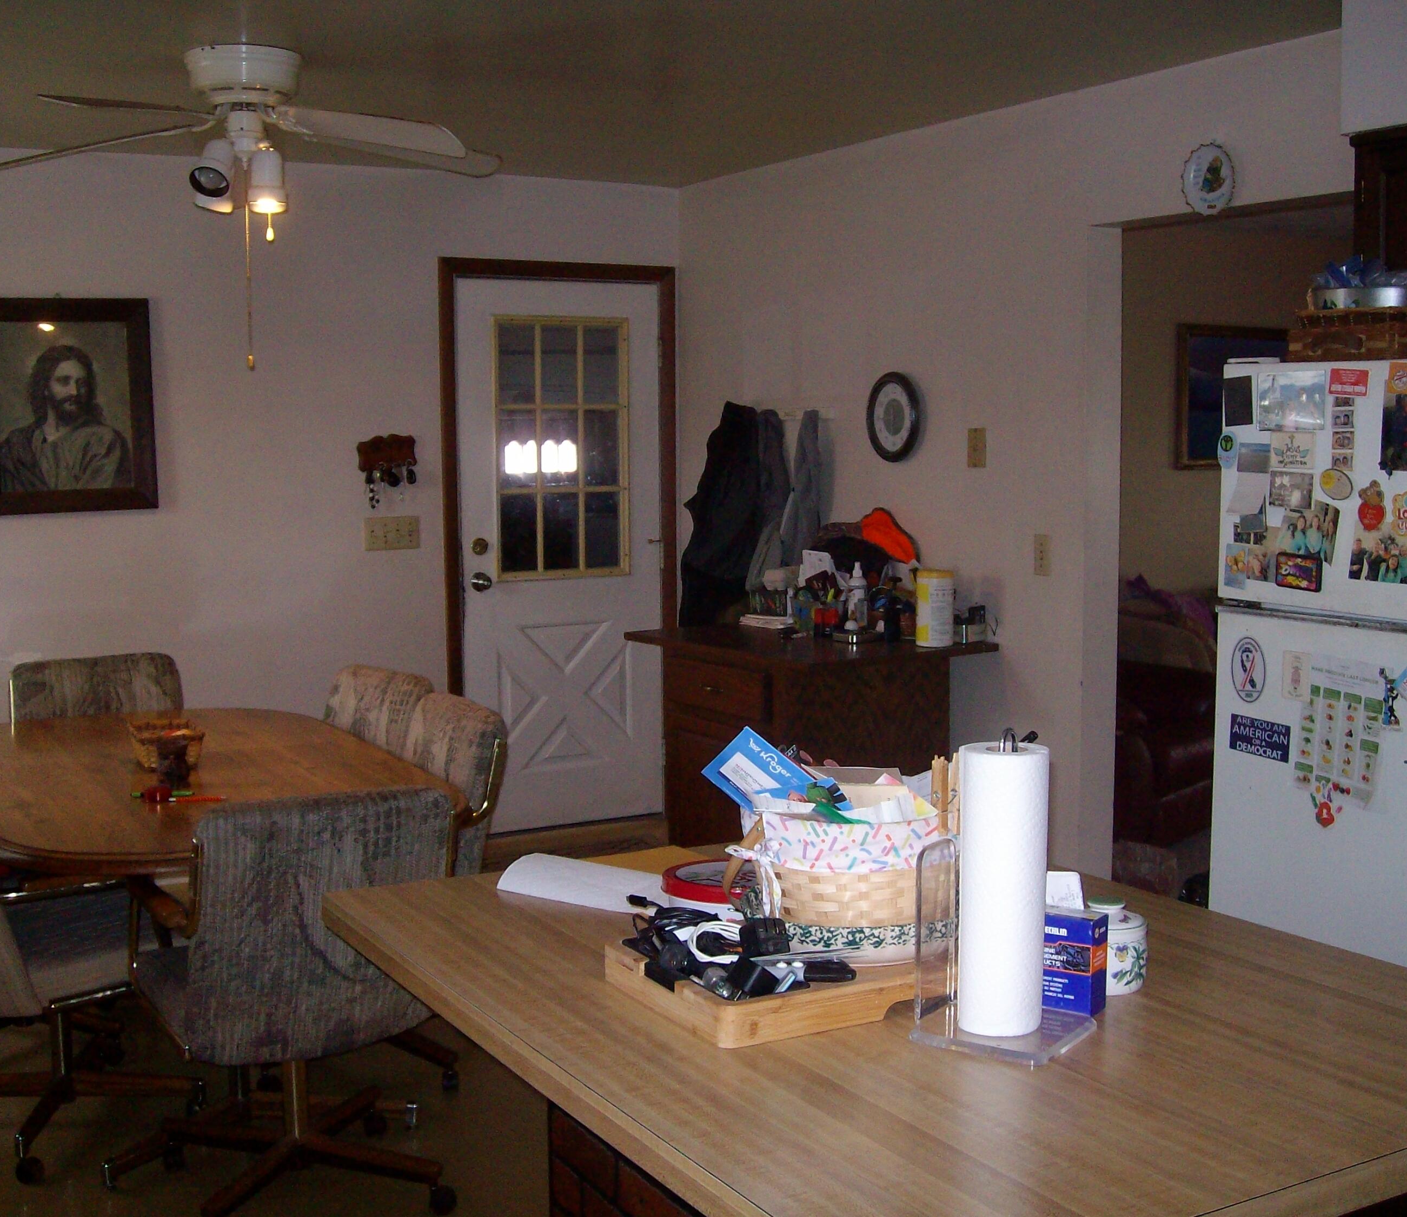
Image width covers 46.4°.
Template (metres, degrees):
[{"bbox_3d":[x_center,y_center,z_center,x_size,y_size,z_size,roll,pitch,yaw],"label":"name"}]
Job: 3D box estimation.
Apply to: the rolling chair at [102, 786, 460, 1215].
[{"bbox_3d":[-0.806,0.747,3.242,0.540,0.835,0.610,-3,7,-26],"label":"rolling chair"}]

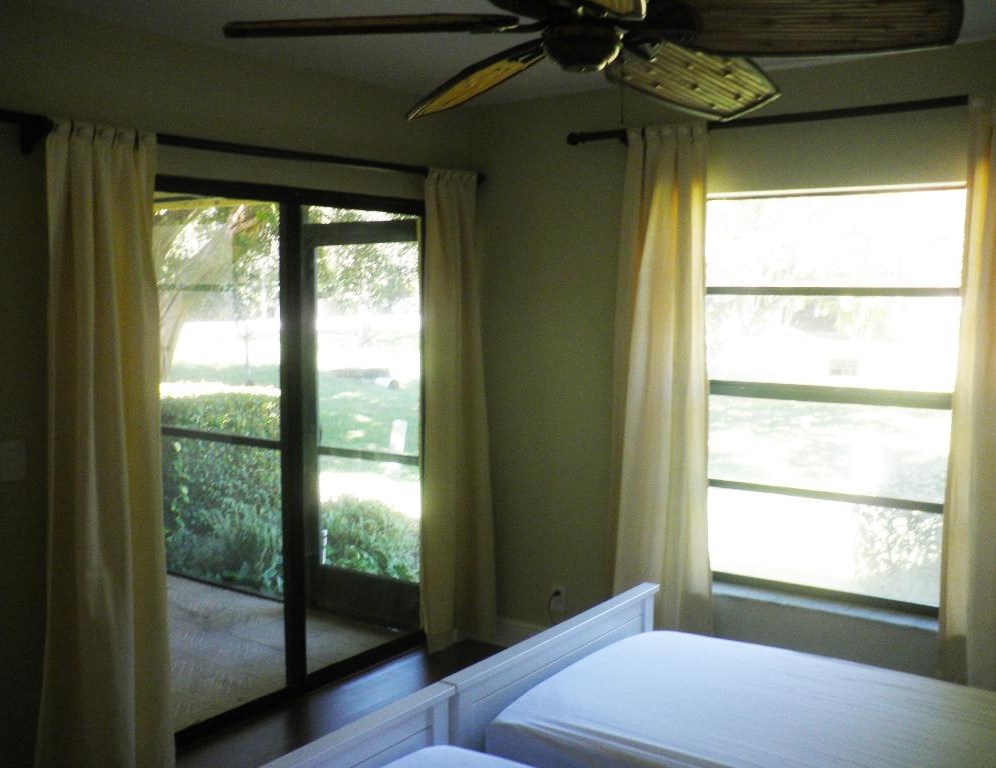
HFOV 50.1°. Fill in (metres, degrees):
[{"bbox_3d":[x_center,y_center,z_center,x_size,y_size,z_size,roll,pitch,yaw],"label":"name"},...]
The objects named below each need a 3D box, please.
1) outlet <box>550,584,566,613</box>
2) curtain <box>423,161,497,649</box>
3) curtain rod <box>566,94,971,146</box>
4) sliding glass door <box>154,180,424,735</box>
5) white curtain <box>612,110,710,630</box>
[{"bbox_3d":[0.261,0.946,4.696,0.074,0.119,0.013,4,7,35],"label":"outlet"},{"bbox_3d":[-0.167,0.120,4.618,0.159,2.064,0.419,4,7,35],"label":"curtain"},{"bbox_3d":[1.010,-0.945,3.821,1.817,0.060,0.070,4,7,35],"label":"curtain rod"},{"bbox_3d":[-0.836,0.257,4.215,0.109,2.023,1.734,4,7,35],"label":"sliding glass door"},{"bbox_3d":[0.648,0.037,4.166,0.419,2.080,0.156,4,7,35],"label":"white curtain"}]

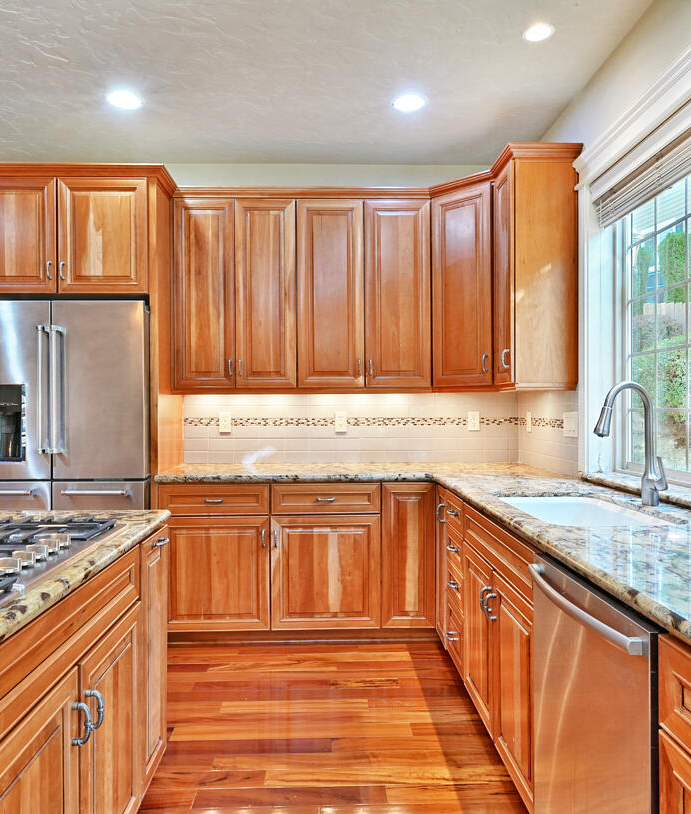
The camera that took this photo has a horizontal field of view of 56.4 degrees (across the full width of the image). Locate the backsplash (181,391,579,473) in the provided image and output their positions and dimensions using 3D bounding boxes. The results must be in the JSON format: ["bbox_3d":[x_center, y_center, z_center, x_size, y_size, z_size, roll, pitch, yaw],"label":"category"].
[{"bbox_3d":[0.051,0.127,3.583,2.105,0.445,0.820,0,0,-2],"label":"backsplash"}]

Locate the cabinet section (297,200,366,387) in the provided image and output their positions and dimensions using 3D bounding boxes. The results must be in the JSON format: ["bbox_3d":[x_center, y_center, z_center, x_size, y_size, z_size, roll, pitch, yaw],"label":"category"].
[{"bbox_3d":[-0.088,-0.637,3.785,0.382,1.054,0.330,0,0,-2],"label":"cabinet section"}]

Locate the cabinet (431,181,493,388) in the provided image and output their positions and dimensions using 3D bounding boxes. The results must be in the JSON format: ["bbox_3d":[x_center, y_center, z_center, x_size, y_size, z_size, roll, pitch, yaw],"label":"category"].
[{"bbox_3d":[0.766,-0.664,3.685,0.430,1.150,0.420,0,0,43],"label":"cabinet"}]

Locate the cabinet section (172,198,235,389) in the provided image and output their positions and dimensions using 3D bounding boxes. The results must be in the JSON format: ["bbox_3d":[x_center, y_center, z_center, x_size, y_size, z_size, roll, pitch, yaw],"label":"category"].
[{"bbox_3d":[-0.793,-0.634,3.762,0.344,1.054,0.330,0,0,-2],"label":"cabinet section"}]

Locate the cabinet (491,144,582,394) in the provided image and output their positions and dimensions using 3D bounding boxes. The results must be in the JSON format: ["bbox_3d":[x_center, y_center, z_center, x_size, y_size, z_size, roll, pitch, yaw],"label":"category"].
[{"bbox_3d":[0.932,-0.645,3.217,0.360,1.110,0.390,0,0,-2],"label":"cabinet"}]

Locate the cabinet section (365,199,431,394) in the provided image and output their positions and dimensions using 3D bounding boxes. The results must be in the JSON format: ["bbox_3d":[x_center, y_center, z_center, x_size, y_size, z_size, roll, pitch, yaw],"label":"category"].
[{"bbox_3d":[0.292,-0.638,3.797,0.377,1.054,0.330,0,0,-2],"label":"cabinet section"}]

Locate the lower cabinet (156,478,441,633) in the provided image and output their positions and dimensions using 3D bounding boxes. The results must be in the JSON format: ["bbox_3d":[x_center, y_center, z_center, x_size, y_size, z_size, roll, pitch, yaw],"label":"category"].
[{"bbox_3d":[-0.256,0.785,3.645,1.440,0.790,0.615,0,0,-2],"label":"lower cabinet"}]

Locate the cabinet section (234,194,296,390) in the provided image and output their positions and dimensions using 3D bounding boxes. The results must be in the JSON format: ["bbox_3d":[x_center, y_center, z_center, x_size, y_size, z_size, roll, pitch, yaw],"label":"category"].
[{"bbox_3d":[-0.450,-0.635,3.773,0.343,1.054,0.330,0,0,-2],"label":"cabinet section"}]

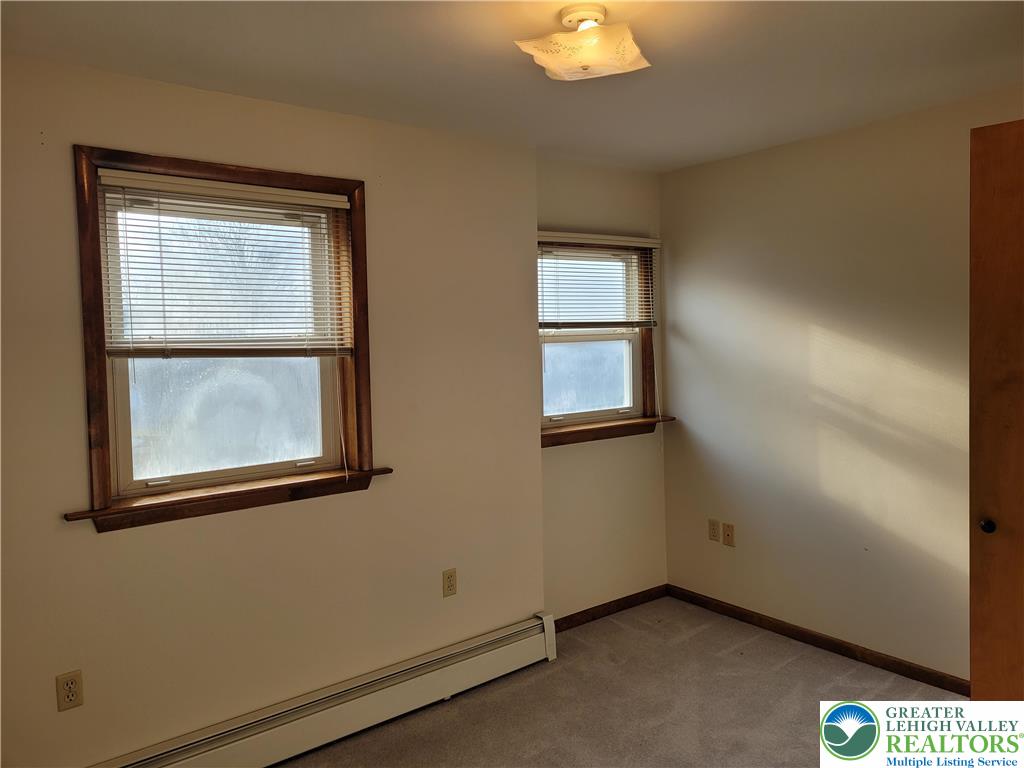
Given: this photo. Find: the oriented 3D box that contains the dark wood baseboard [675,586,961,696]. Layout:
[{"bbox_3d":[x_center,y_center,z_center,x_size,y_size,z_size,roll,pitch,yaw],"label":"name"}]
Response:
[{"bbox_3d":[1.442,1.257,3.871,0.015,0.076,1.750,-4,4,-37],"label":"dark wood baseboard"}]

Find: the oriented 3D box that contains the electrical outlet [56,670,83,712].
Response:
[{"bbox_3d":[-1.404,0.977,2.443,0.070,0.114,0.009,-4,4,-40],"label":"electrical outlet"}]

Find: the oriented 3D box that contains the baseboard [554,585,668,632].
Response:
[{"bbox_3d":[0.534,1.257,4.240,1.034,0.076,0.015,-4,4,-40],"label":"baseboard"}]

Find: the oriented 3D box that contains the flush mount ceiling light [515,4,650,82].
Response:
[{"bbox_3d":[0.201,-0.933,2.085,0.305,0.165,0.305,0,3,21],"label":"flush mount ceiling light"}]

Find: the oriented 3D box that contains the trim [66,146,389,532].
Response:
[{"bbox_3d":[-0.974,-0.162,2.783,1.178,1.233,0.120,-4,4,-40],"label":"trim"}]

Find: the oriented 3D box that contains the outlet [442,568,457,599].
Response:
[{"bbox_3d":[-0.271,0.880,3.393,0.070,0.114,0.009,-4,4,-40],"label":"outlet"}]

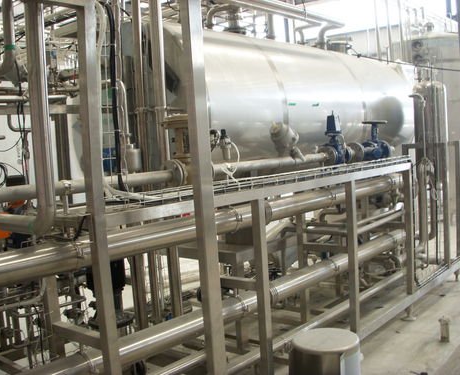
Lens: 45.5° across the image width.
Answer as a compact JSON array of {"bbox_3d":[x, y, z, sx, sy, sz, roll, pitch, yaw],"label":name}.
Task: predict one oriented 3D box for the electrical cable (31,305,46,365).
[{"bbox_3d":[-0.872,0.670,2.501,0.040,0.270,0.050,0,5,40],"label":"electrical cable"}]

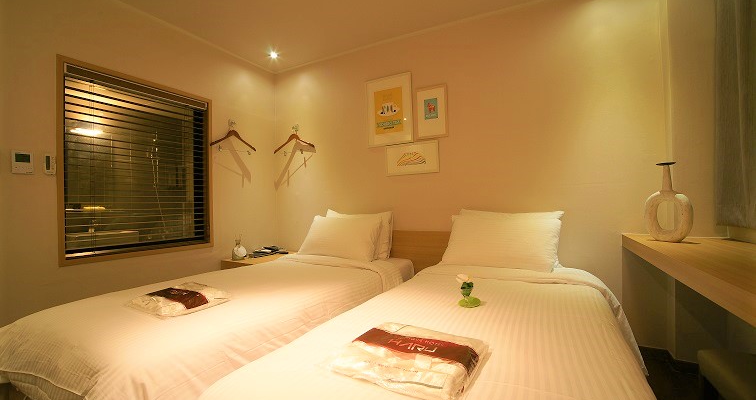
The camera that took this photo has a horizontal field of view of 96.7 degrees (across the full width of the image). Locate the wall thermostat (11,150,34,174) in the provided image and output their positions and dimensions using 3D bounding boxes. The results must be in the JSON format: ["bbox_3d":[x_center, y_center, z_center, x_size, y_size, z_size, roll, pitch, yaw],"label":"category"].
[{"bbox_3d":[-1.838,-0.193,1.742,0.024,0.120,0.082,-1,0,26],"label":"wall thermostat"}]

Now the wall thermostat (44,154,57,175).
[{"bbox_3d":[-1.791,-0.193,1.839,0.024,0.110,0.045,-1,0,26],"label":"wall thermostat"}]

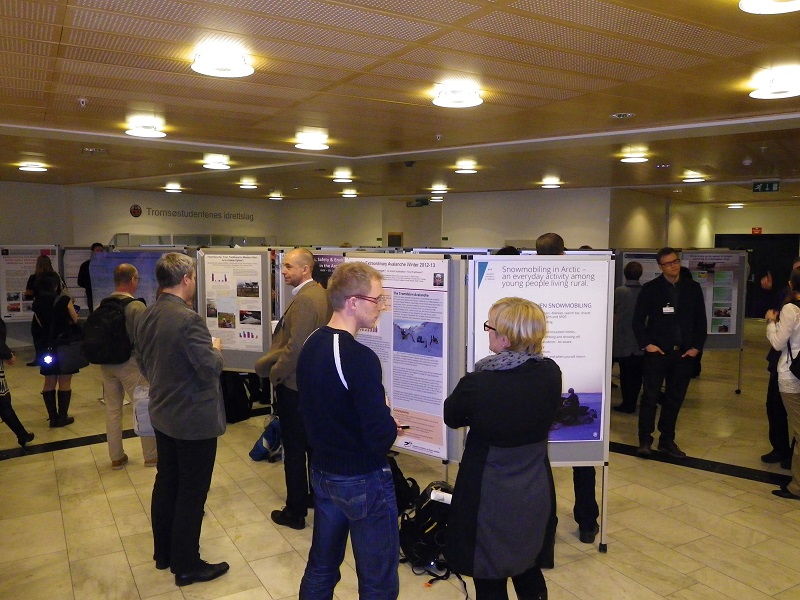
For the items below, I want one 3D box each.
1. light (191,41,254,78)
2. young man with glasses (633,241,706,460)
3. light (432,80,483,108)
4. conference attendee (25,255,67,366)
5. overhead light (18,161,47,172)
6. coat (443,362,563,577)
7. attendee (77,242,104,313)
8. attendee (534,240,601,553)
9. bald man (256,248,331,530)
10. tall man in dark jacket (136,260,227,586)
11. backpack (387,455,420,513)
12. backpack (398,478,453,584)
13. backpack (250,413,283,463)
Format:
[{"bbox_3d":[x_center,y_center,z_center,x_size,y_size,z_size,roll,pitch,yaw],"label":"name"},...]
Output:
[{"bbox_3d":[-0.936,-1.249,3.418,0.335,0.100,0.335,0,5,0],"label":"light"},{"bbox_3d":[2.408,0.447,5.783,0.650,1.830,0.380,1,5,7],"label":"young man with glasses"},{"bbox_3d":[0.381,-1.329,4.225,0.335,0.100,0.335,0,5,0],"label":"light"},{"bbox_3d":[-5.223,0.125,9.550,0.480,1.630,0.360,-2,6,-22],"label":"conference attendee"},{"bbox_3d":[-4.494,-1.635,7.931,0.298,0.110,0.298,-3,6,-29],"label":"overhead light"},{"bbox_3d":[0.420,0.659,2.650,0.470,0.890,0.370,-2,5,-20],"label":"coat"},{"bbox_3d":[-4.230,0.134,9.049,0.520,1.830,0.360,-1,5,-17],"label":"attendee"},{"bbox_3d":[1.006,0.542,3.950,0.520,1.880,0.360,1,5,4],"label":"attendee"},{"bbox_3d":[-0.709,0.574,4.349,0.460,1.820,0.520,1,5,6],"label":"bald man"},{"bbox_3d":[-1.198,0.632,3.483,0.520,1.760,0.420,4,7,38],"label":"tall man in dark jacket"},{"bbox_3d":[-0.025,1.274,4.637,0.330,0.410,0.260,0,5,0],"label":"backpack"},{"bbox_3d":[0.170,1.323,3.844,0.330,0.460,0.270,1,5,10],"label":"backpack"},{"bbox_3d":[-1.144,1.171,5.628,0.330,0.400,0.280,2,6,24],"label":"backpack"}]

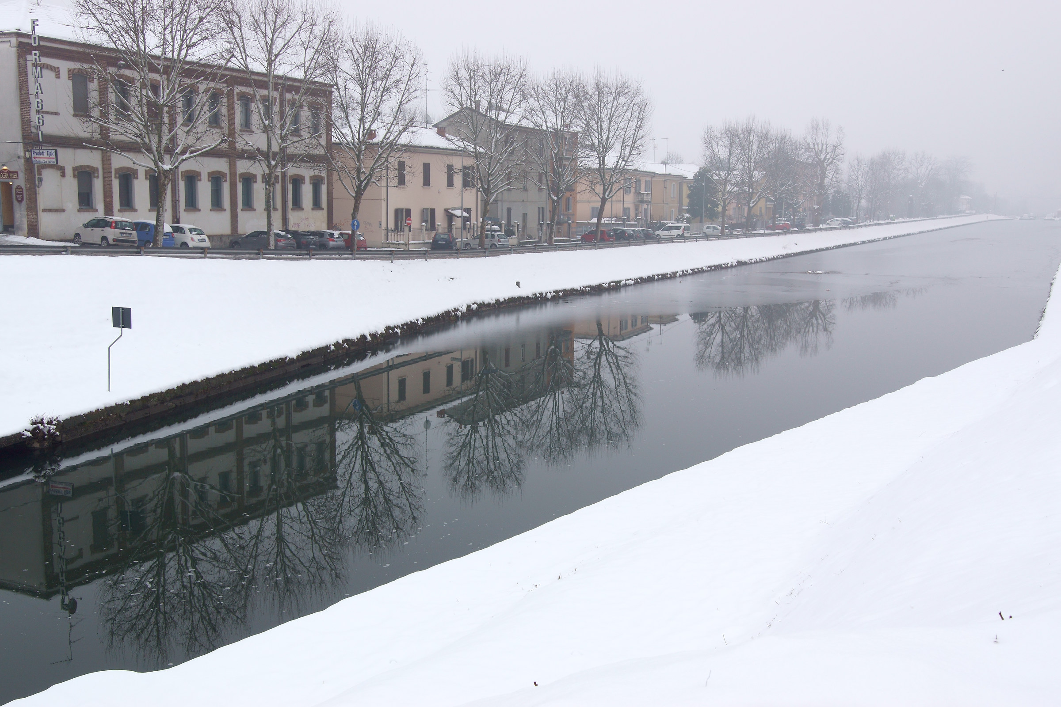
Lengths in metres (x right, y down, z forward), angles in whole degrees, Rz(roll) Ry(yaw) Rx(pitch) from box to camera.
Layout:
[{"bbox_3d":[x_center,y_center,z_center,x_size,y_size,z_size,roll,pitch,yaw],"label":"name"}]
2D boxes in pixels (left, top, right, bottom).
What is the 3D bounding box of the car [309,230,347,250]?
[{"bbox_3d":[-14.395,-7.413,71.000,4.150,1.560,1.740,6,10,30],"label":"car"}]

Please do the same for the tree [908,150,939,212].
[{"bbox_3d":[123.934,-52.949,335.000,9.800,21.200,9.800,4,9,20],"label":"tree"}]

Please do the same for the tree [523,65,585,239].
[{"bbox_3d":[2.321,-18.091,99.218,5.750,16.180,5.750,1,8,1],"label":"tree"}]

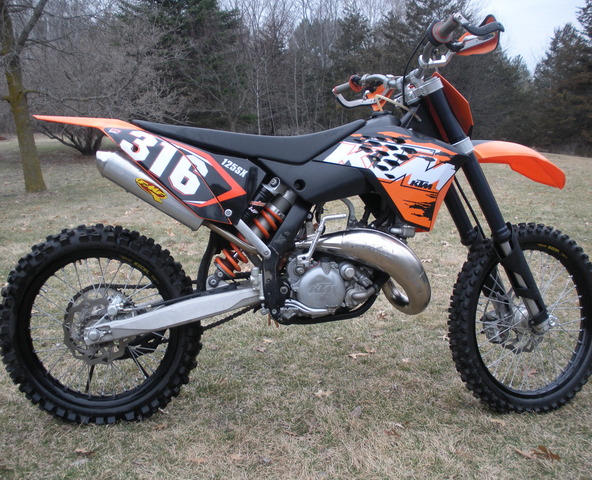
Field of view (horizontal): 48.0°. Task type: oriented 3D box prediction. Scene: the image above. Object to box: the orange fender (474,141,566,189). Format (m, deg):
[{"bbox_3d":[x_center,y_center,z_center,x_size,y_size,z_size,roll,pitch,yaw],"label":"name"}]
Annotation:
[{"bbox_3d":[0.760,-0.270,2.374,0.507,0.168,0.213,0,-2,-23],"label":"orange fender"}]

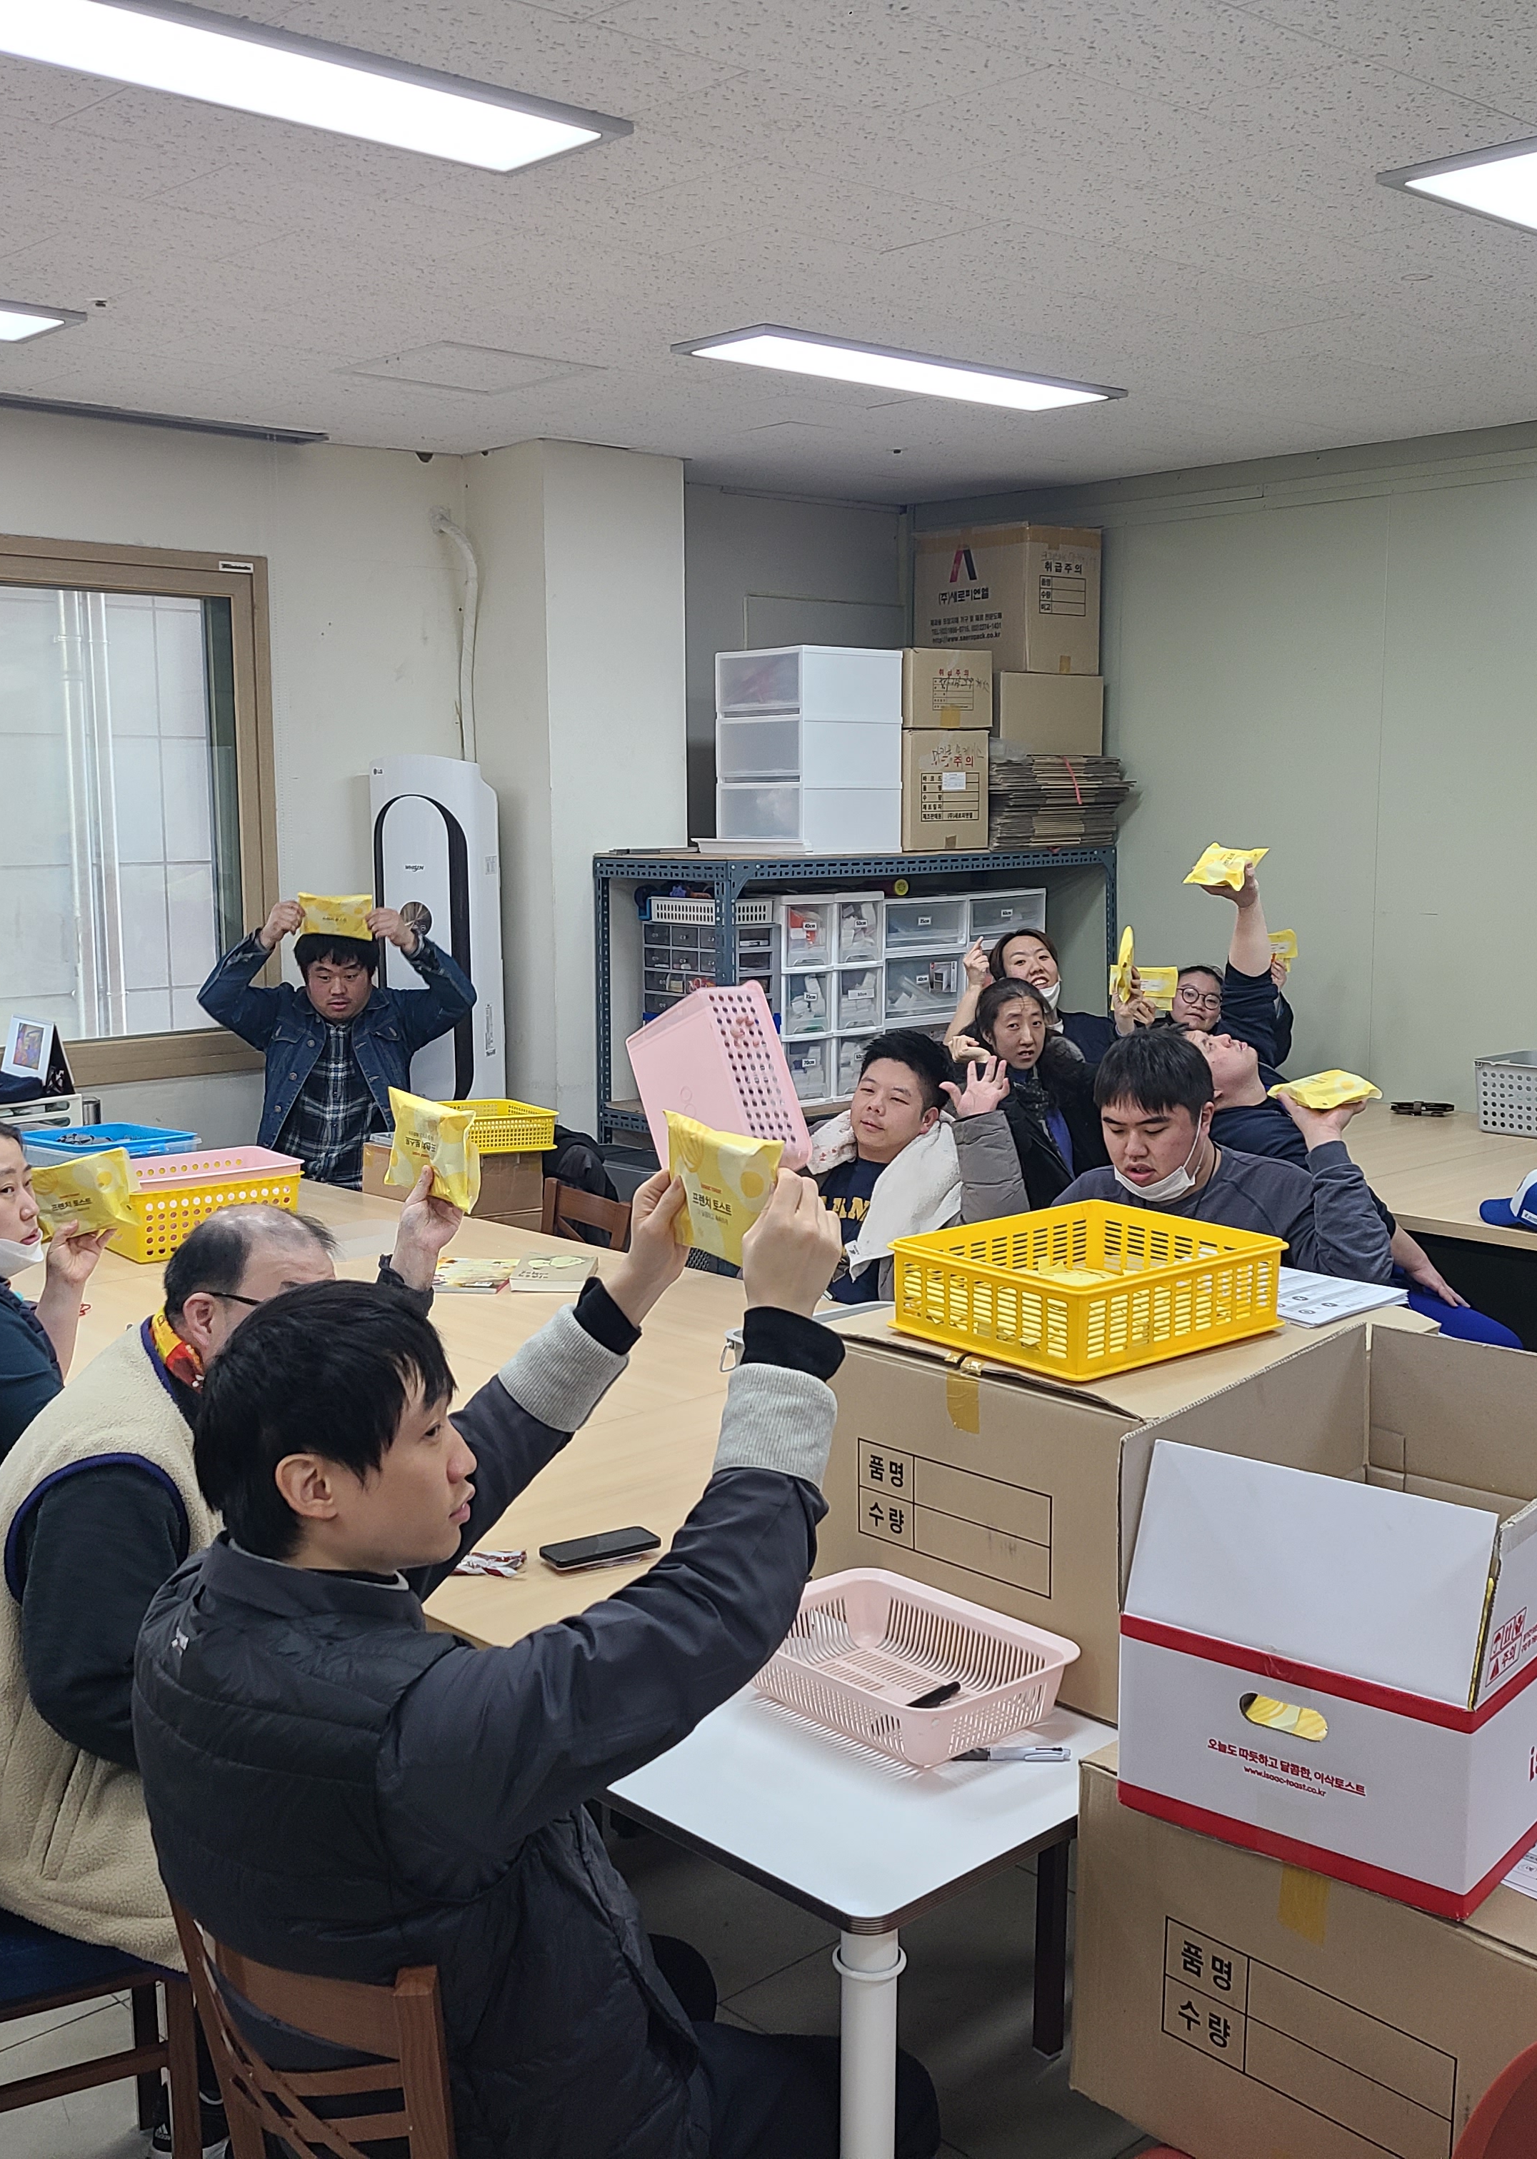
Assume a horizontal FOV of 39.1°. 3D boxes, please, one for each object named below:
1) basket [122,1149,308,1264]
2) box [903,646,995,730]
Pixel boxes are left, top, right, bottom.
[{"bbox_3d":[-1.238,0.270,4.644,0.392,0.160,0.275,-7,10,-40],"label":"basket"},{"bbox_3d":[0.409,-1.202,6.712,0.363,0.228,0.440,-7,10,-43],"label":"box"}]

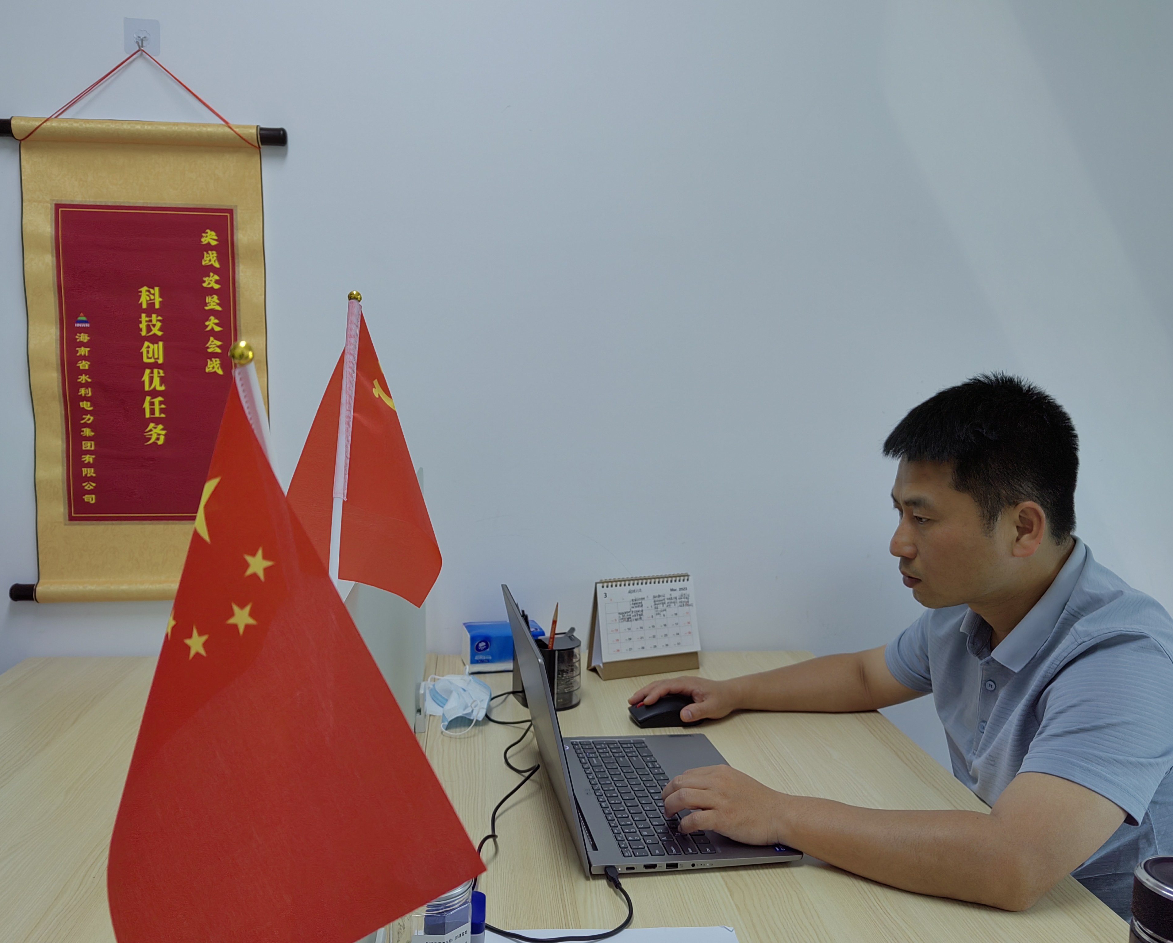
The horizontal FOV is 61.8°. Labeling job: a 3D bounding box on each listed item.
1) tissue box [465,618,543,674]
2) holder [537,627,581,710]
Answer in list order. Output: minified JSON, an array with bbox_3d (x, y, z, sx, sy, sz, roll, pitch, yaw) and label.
[{"bbox_3d":[-0.150,0.318,1.788,0.137,0.067,0.095,0,6,-14],"label":"tissue box"},{"bbox_3d":[-0.063,0.317,1.608,0.107,0.110,0.104,0,6,-7],"label":"holder"}]

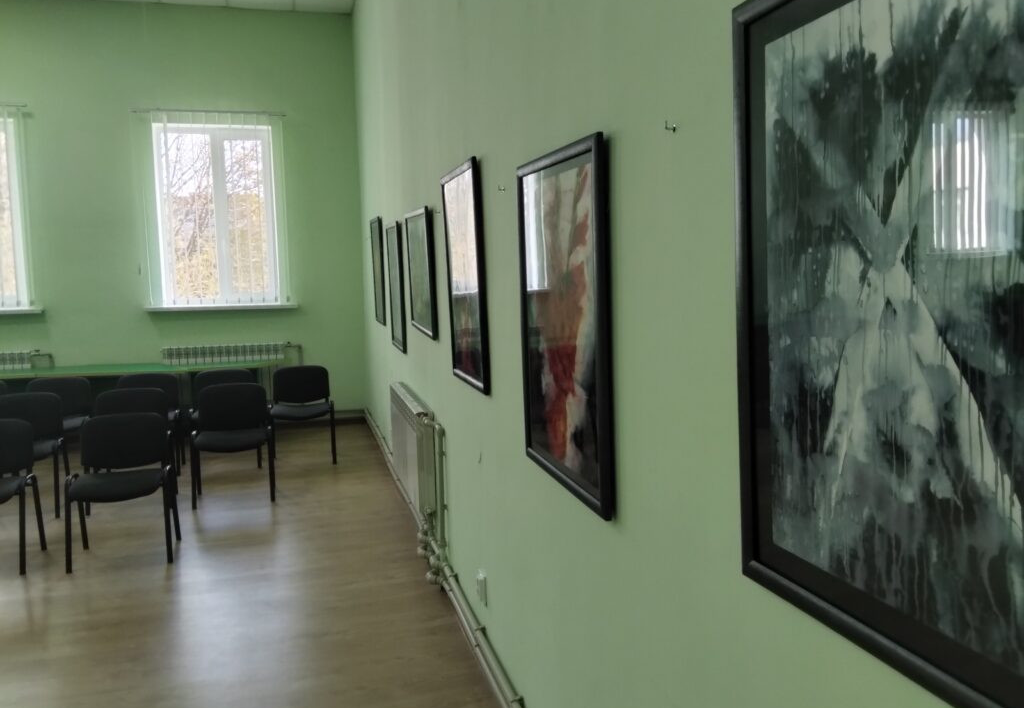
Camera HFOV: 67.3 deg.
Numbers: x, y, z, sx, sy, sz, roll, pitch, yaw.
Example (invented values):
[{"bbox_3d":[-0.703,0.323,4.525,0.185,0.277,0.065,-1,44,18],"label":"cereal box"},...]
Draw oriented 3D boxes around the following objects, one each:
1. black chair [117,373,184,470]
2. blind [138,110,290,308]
[{"bbox_3d":[-2.958,0.563,6.207,0.530,0.790,0.550,-3,6,-16],"label":"black chair"},{"bbox_3d":[-2.868,-1.405,7.590,1.200,1.820,0.150,-3,6,-15],"label":"blind"}]

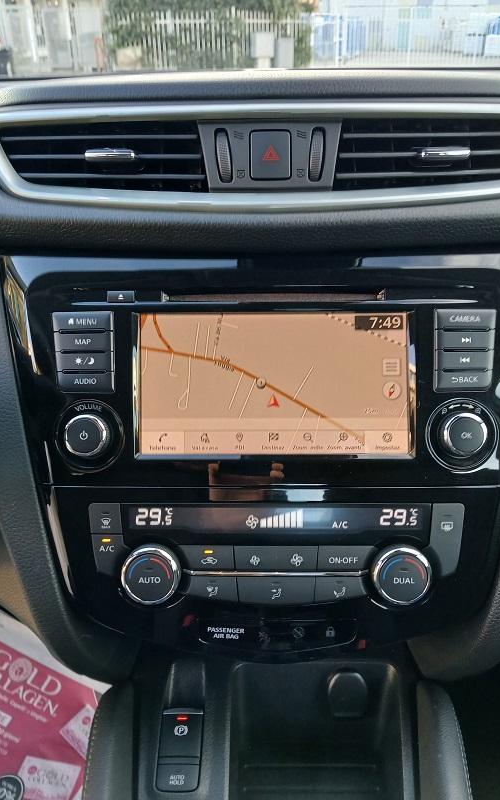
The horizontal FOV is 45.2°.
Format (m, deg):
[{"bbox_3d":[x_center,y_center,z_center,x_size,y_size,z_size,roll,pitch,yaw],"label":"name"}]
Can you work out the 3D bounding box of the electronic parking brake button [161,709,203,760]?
[{"bbox_3d":[-0.039,0.191,0.343,0.023,0.008,0.024,1,61,1],"label":"electronic parking brake button"}]

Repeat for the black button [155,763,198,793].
[{"bbox_3d":[-0.039,0.209,0.331,0.023,0.006,0.013,1,61,1],"label":"black button"}]

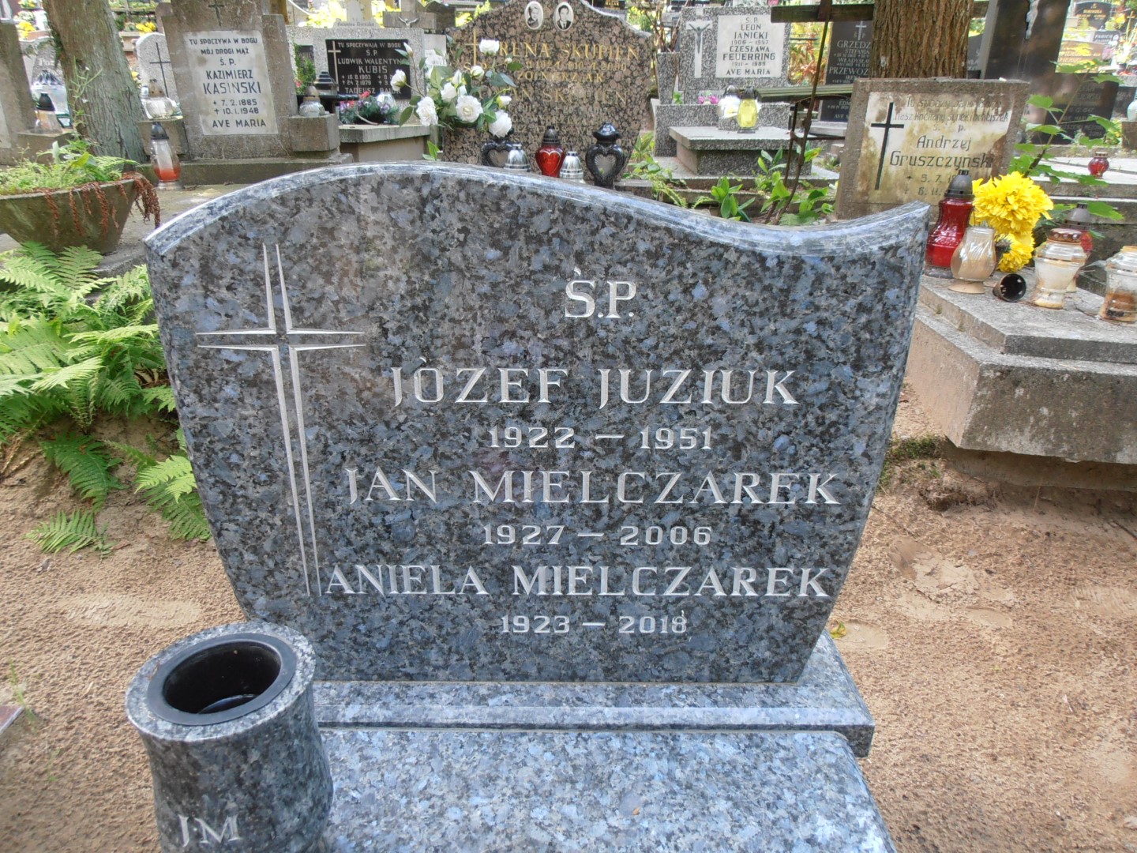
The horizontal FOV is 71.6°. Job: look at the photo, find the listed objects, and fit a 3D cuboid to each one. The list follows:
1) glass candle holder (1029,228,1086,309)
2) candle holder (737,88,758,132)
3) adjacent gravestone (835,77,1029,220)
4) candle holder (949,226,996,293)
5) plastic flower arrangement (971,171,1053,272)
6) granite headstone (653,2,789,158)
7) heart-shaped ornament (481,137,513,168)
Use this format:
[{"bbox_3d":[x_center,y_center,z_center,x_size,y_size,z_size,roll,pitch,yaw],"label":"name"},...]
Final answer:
[{"bbox_3d":[1.221,-0.396,1.963,0.127,0.180,0.127,2,24,0],"label":"glass candle holder"},{"bbox_3d":[1.097,-1.924,4.799,0.124,0.245,0.124,1,24,0],"label":"candle holder"},{"bbox_3d":[1.184,-0.903,2.602,0.540,0.440,0.090,3,24,3],"label":"adjacent gravestone"},{"bbox_3d":[1.065,-0.440,2.070,0.117,0.161,0.117,2,24,0],"label":"candle holder"},{"bbox_3d":[1.278,-0.590,2.270,0.230,0.270,0.200,2,24,0],"label":"plastic flower arrangement"},{"bbox_3d":[1.001,-2.196,5.069,0.840,0.860,0.330,1,24,0],"label":"granite headstone"},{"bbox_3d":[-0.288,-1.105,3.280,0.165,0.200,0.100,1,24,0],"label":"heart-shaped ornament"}]

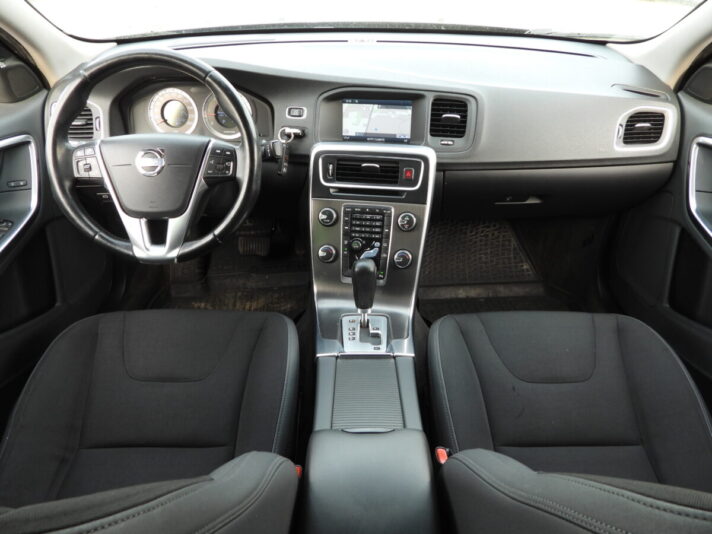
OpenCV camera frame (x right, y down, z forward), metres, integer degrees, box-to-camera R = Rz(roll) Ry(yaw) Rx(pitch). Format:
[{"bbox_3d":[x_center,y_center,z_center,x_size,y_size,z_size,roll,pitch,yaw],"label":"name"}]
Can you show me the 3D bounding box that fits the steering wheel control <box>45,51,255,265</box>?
[{"bbox_3d":[-0.361,-0.195,0.905,0.378,0.378,0.095,-1,9,-2],"label":"steering wheel control"}]

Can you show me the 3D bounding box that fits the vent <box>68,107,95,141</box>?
[{"bbox_3d":[-0.622,-0.323,1.107,0.080,0.080,0.040,0,22,0],"label":"vent"}]

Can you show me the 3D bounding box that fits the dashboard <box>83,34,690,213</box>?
[{"bbox_3d":[0.020,-0.378,1.291,1.420,0.380,0.540,0,29,0],"label":"dashboard"}]

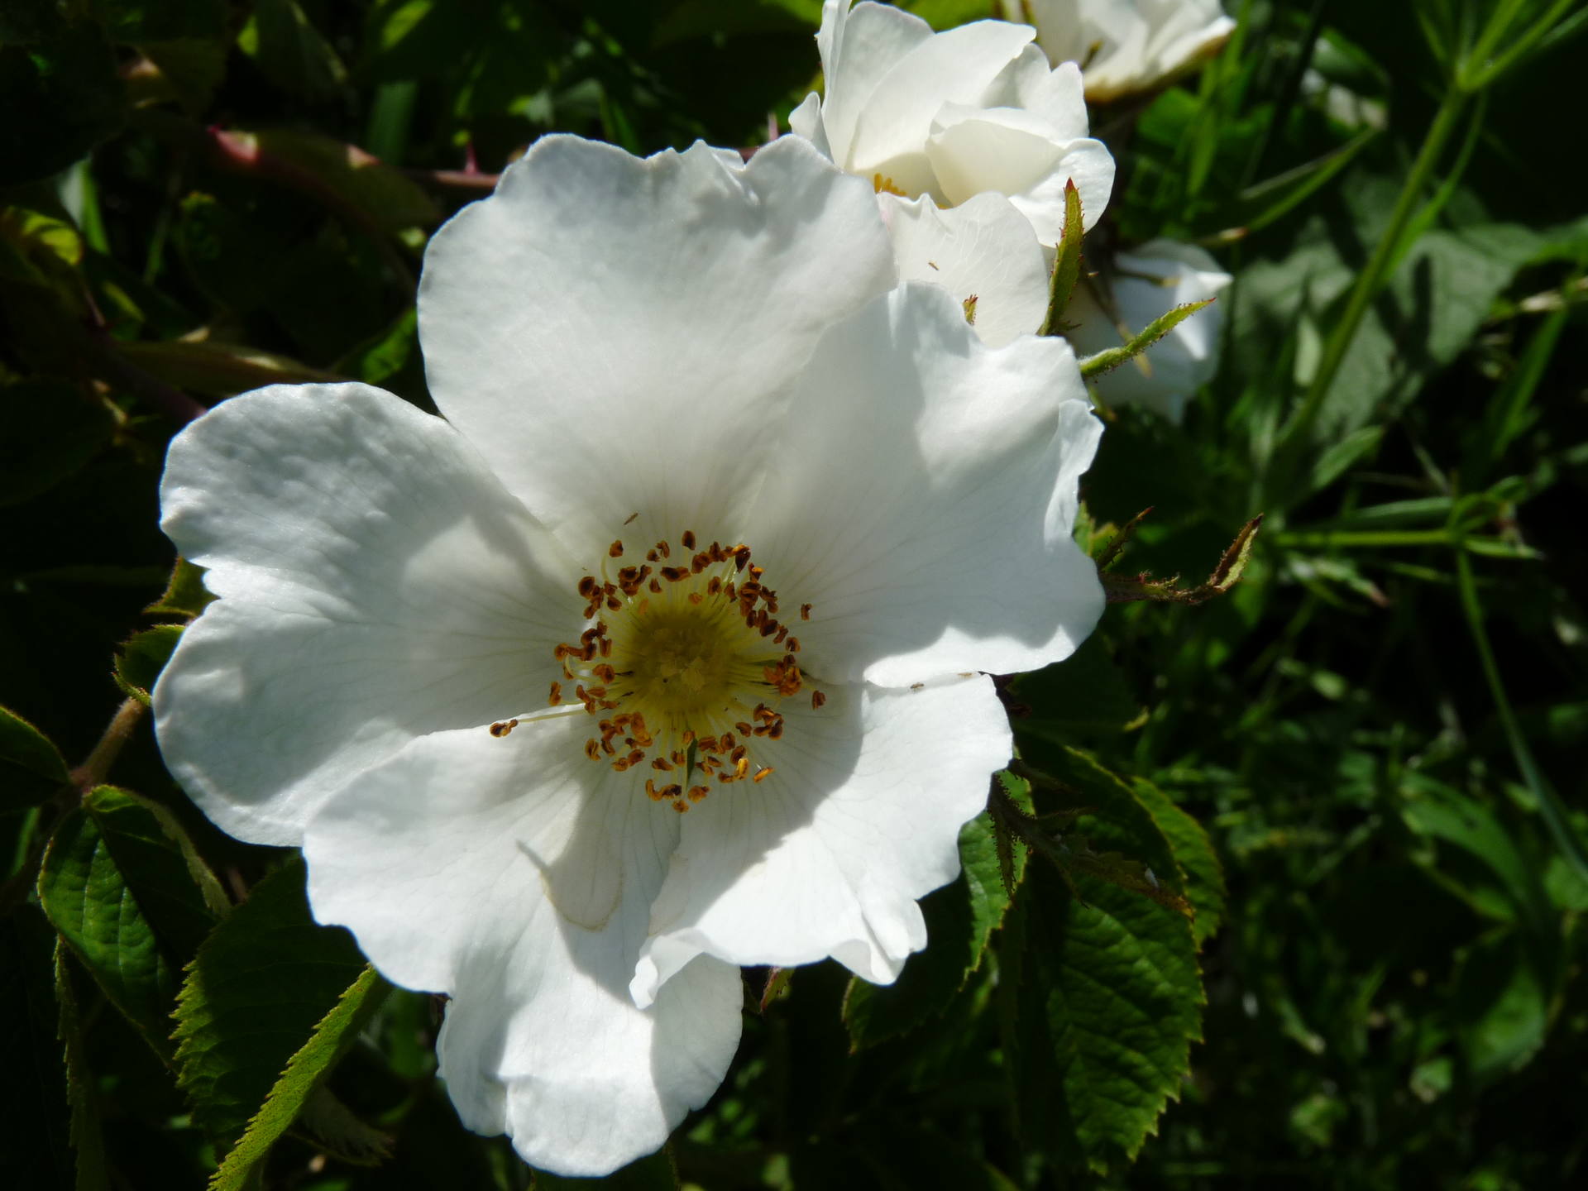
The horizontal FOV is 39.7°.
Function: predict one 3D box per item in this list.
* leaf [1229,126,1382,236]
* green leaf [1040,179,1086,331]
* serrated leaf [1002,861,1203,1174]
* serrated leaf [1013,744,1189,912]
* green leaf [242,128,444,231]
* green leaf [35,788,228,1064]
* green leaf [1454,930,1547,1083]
[{"bbox_3d":[0.060,-0.049,0.260,0.023,0.004,0.004,-37,73,0],"label":"leaf"},{"bbox_3d":[0.022,-0.028,0.182,0.003,0.013,0.003,12,6,4],"label":"green leaf"},{"bbox_3d":[0.027,0.037,0.193,0.017,0.010,0.029,-8,84,-3],"label":"serrated leaf"},{"bbox_3d":[0.026,0.020,0.190,0.011,0.007,0.020,-42,84,-14],"label":"serrated leaf"},{"bbox_3d":[-0.048,-0.044,0.235,0.024,0.006,0.007,26,71,0],"label":"green leaf"},{"bbox_3d":[-0.058,0.029,0.192,0.014,0.008,0.026,-23,84,-8],"label":"green leaf"},{"bbox_3d":[0.106,0.061,0.330,0.013,0.024,0.008,21,6,8],"label":"green leaf"}]

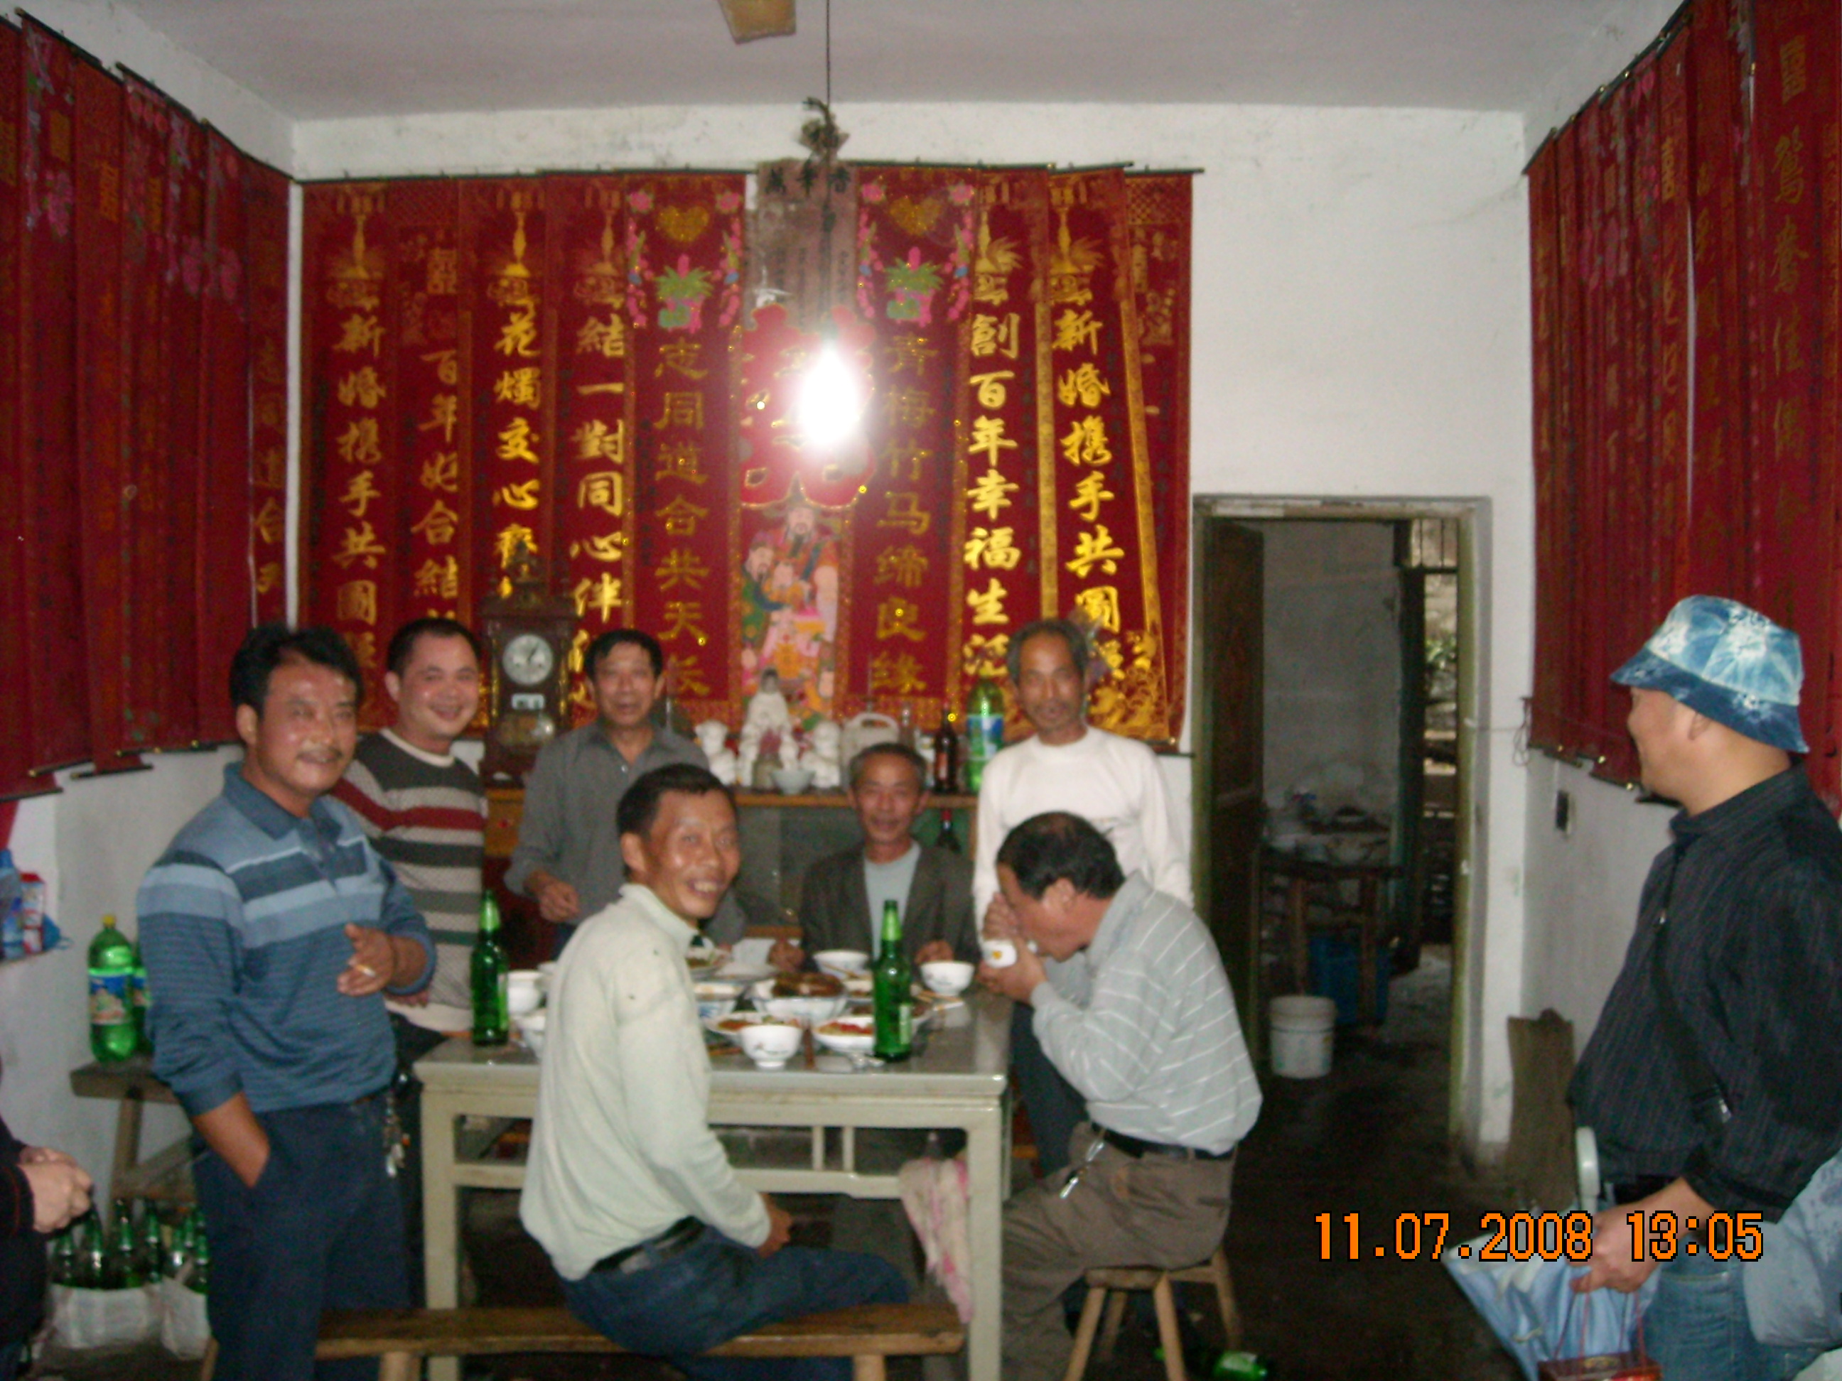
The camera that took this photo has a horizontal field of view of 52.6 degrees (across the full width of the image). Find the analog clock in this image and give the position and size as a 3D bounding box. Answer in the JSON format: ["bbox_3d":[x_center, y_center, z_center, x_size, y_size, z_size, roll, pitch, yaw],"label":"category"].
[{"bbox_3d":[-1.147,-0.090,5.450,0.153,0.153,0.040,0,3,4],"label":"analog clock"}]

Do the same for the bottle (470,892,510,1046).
[{"bbox_3d":[-0.802,0.514,3.467,0.072,0.280,0.072,0,3,4],"label":"bottle"}]

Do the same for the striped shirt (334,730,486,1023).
[{"bbox_3d":[-1.005,0.371,3.650,0.470,0.600,0.290,-1,2,-30],"label":"striped shirt"}]

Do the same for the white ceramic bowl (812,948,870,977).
[{"bbox_3d":[-0.172,0.598,4.000,0.119,0.058,0.119,0,2,0],"label":"white ceramic bowl"}]

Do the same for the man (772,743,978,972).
[{"bbox_3d":[-0.100,0.790,4.250,0.540,1.310,0.680,0,2,-1],"label":"man"}]

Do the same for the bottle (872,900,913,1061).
[{"bbox_3d":[-0.050,0.509,3.270,0.070,0.278,0.070,0,2,0],"label":"bottle"}]

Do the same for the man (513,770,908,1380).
[{"bbox_3d":[-0.320,0.800,2.900,0.720,1.360,0.500,-1,2,-35],"label":"man"}]

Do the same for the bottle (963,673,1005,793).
[{"bbox_3d":[0.185,0.121,5.300,0.104,0.333,0.104,0,3,4],"label":"bottle"}]

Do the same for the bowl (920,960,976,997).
[{"bbox_3d":[0.057,0.603,3.870,0.112,0.060,0.112,0,2,0],"label":"bowl"}]

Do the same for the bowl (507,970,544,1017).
[{"bbox_3d":[-0.796,0.599,3.680,0.106,0.078,0.106,0,3,0],"label":"bowl"}]

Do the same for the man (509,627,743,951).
[{"bbox_3d":[-0.695,0.643,4.400,0.530,1.620,0.330,0,2,-9],"label":"man"}]

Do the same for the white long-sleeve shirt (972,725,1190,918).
[{"bbox_3d":[0.387,0.404,4.450,0.530,0.640,0.270,1,3,16],"label":"white long-sleeve shirt"}]

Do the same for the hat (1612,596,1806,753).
[{"bbox_3d":[0.994,-0.026,2.340,0.272,0.140,0.250,28,19,34],"label":"hat"}]

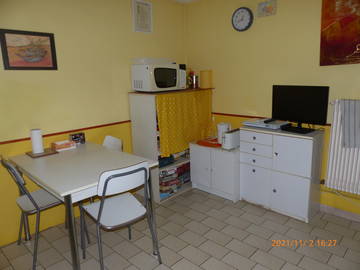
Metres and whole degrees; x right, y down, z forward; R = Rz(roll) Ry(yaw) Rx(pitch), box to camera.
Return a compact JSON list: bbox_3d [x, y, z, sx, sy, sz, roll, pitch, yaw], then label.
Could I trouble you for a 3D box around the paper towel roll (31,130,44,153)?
[{"bbox_3d":[-1.290,0.060,2.353,0.102,0.220,0.102,-14,17,-43],"label":"paper towel roll"}]

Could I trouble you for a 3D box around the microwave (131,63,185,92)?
[{"bbox_3d":[-0.235,-0.671,3.035,0.553,0.304,0.336,-14,17,-43],"label":"microwave"}]

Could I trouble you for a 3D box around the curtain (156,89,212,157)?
[{"bbox_3d":[0.104,-0.165,3.088,0.903,0.693,0.045,-14,17,-43],"label":"curtain"}]

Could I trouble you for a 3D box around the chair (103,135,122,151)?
[{"bbox_3d":[-0.780,0.471,2.495,0.504,0.847,0.406,-14,17,-43],"label":"chair"}]

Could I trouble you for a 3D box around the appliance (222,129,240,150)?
[{"bbox_3d":[0.585,0.037,2.957,0.270,0.193,0.144,-14,17,-43],"label":"appliance"}]

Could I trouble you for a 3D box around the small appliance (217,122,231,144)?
[{"bbox_3d":[0.508,-0.009,3.040,0.189,0.249,0.147,-2,13,1],"label":"small appliance"}]

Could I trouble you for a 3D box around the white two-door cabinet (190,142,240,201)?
[{"bbox_3d":[0.537,0.391,3.213,0.438,0.605,0.637,-14,17,-43],"label":"white two-door cabinet"}]

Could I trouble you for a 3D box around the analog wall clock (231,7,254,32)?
[{"bbox_3d":[0.698,-1.293,2.921,0.042,0.273,0.274,-14,17,-43],"label":"analog wall clock"}]

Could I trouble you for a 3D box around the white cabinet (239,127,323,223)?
[{"bbox_3d":[1.054,0.354,2.746,0.322,0.844,0.734,-14,17,-43],"label":"white cabinet"}]

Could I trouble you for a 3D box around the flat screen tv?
[{"bbox_3d":[1.129,-0.252,2.501,0.210,0.428,0.524,-14,17,-43],"label":"flat screen tv"}]

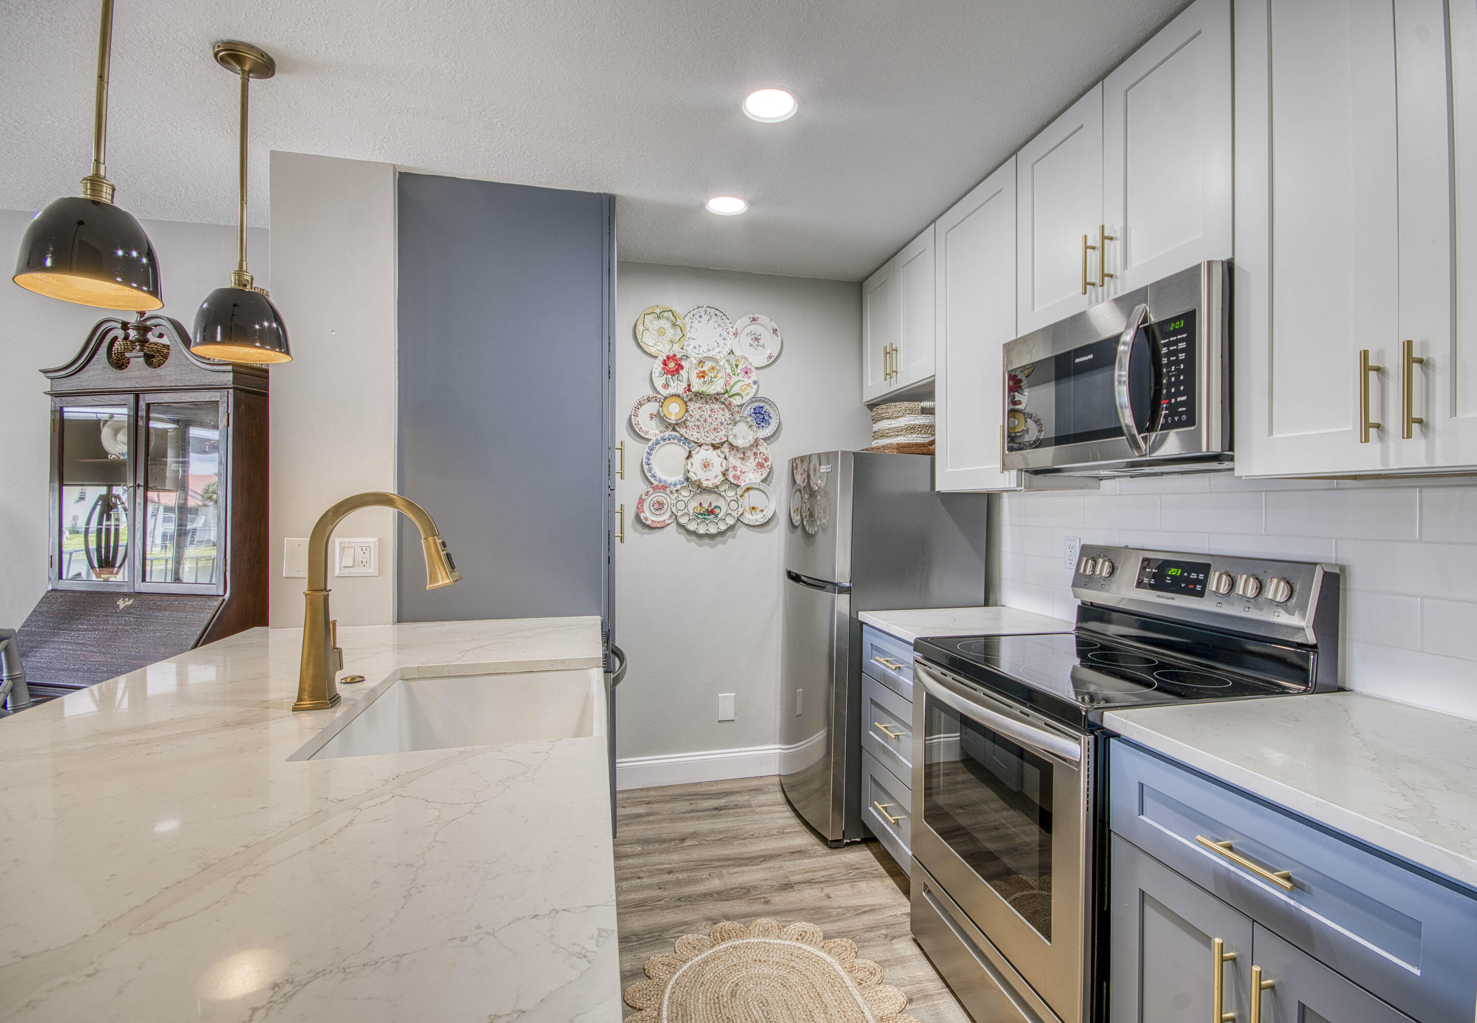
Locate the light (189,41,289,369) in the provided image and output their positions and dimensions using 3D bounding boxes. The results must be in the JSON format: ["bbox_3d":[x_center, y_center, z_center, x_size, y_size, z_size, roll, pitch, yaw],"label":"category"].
[{"bbox_3d":[-1.280,-0.790,1.653,0.207,0.770,0.207,0,0,-12],"label":"light"}]

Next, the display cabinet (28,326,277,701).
[{"bbox_3d":[-1.985,0.310,2.170,0.790,1.970,0.460,0,0,10],"label":"display cabinet"}]

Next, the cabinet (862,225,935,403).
[{"bbox_3d":[0.847,-0.841,2.901,0.299,0.606,0.689,0,0,-12],"label":"cabinet"}]

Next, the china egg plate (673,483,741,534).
[{"bbox_3d":[-0.148,-0.025,3.109,0.350,0.275,0.032,0,0,-12],"label":"china egg plate"}]

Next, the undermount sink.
[{"bbox_3d":[-0.543,0.523,1.359,0.520,0.235,0.630,0,0,-12],"label":"undermount sink"}]

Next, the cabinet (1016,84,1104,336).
[{"bbox_3d":[1.093,-0.856,1.930,0.320,0.605,0.365,0,0,-12],"label":"cabinet"}]

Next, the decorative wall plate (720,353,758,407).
[{"bbox_3d":[-0.024,-0.644,3.132,0.255,0.253,0.027,0,0,-12],"label":"decorative wall plate"}]

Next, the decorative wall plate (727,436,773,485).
[{"bbox_3d":[0.040,-0.250,3.148,0.257,0.252,0.027,0,0,-12],"label":"decorative wall plate"}]

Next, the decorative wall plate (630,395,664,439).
[{"bbox_3d":[-0.400,-0.450,3.052,0.222,0.222,0.027,0,0,-12],"label":"decorative wall plate"}]

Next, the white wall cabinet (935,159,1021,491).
[{"bbox_3d":[1.021,-0.628,2.393,0.330,1.100,0.516,0,0,-12],"label":"white wall cabinet"}]

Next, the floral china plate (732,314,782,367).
[{"bbox_3d":[0.095,-0.844,3.157,0.260,0.266,0.027,0,0,-12],"label":"floral china plate"}]

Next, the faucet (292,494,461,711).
[{"bbox_3d":[-0.755,0.178,1.362,0.320,0.435,0.130,0,0,-12],"label":"faucet"}]

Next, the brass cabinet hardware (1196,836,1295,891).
[{"bbox_3d":[0.822,0.564,1.032,0.036,0.012,0.157,0,0,-12],"label":"brass cabinet hardware"}]

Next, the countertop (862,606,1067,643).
[{"bbox_3d":[0.851,0.417,2.349,0.655,0.034,0.525,0,0,-12],"label":"countertop"}]

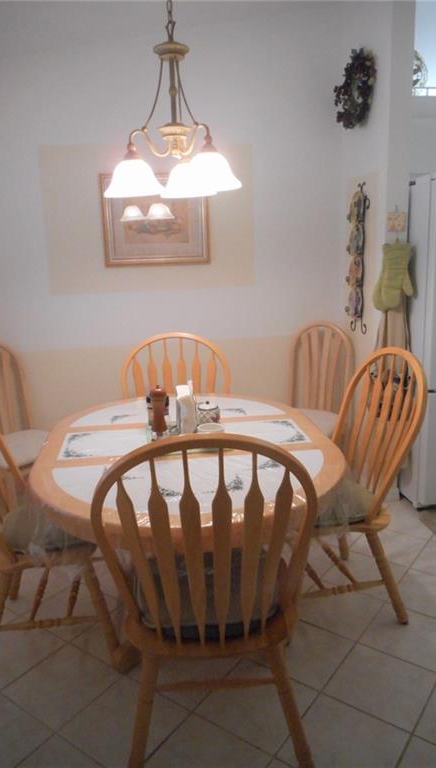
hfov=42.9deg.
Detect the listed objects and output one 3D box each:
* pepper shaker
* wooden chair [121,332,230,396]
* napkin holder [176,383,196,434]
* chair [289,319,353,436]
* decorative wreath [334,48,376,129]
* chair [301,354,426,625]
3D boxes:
[{"bbox_3d":[-0.221,0.100,2.054,0.060,0.190,0.060,-2,13,0],"label":"pepper shaker"},{"bbox_3d":[-0.198,0.285,2.819,0.550,1.025,0.602,-3,13,-3],"label":"wooden chair"},{"bbox_3d":[-0.129,0.095,2.119,0.068,0.165,0.130,-4,13,-7],"label":"napkin holder"},{"bbox_3d":[0.539,0.192,3.144,0.440,1.010,0.585,4,14,25],"label":"chair"},{"bbox_3d":[0.741,-1.608,3.020,0.110,0.400,0.390,-4,13,-8],"label":"decorative wreath"},{"bbox_3d":[0.450,0.396,2.210,0.602,1.025,0.550,-6,13,-16],"label":"chair"}]

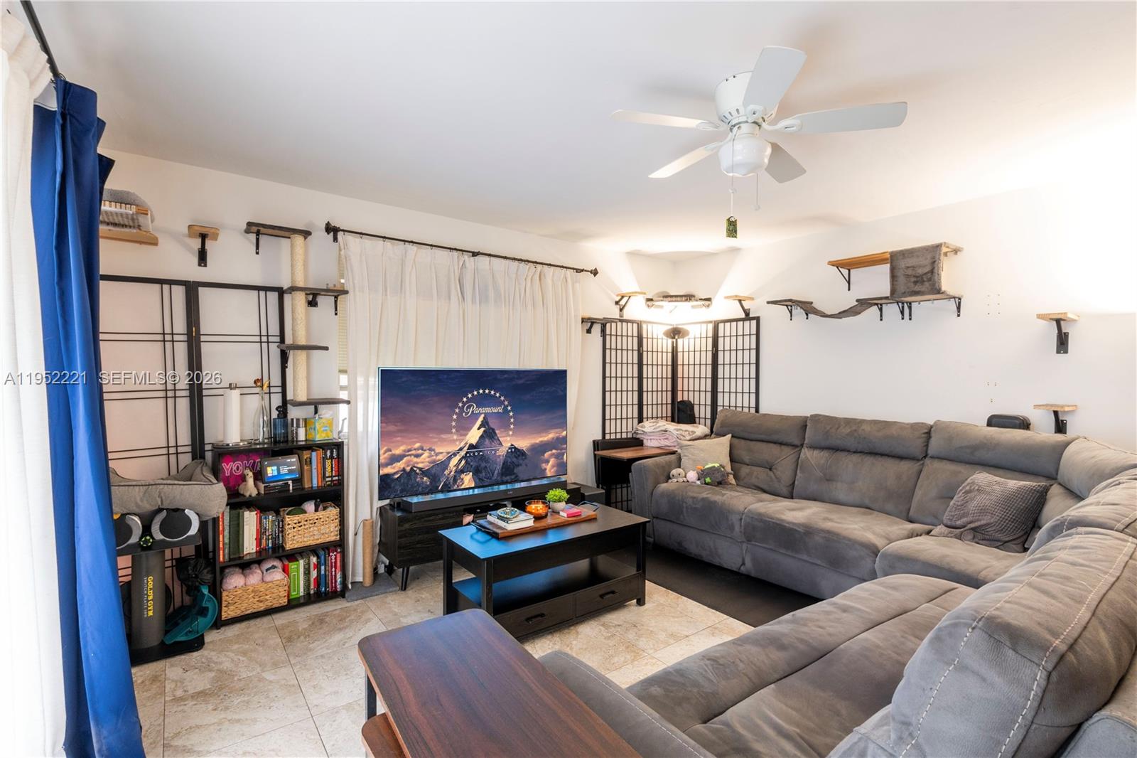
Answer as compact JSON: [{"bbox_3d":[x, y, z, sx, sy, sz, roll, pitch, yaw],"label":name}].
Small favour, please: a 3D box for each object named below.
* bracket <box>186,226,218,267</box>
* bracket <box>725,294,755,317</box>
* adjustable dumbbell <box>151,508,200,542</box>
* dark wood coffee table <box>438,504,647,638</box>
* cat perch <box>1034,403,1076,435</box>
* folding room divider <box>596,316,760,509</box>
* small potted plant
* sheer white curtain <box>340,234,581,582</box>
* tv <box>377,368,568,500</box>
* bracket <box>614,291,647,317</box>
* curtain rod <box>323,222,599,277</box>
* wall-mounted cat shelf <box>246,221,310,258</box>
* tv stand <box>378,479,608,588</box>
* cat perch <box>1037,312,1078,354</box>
[{"bbox_3d":[-1.923,-0.696,2.664,0.125,0.178,0.220,0,0,-37],"label":"bracket"},{"bbox_3d":[1.463,-0.599,4.308,0.245,0.210,0.115,0,0,-37],"label":"bracket"},{"bbox_3d":[-1.966,0.678,2.528,0.180,0.170,0.380,0,0,-38],"label":"adjustable dumbbell"},{"bbox_3d":[-0.105,1.057,2.790,1.055,0.497,0.500,0,1,-36],"label":"dark wood coffee table"},{"bbox_3d":[2.686,0.251,2.785,0.260,0.205,0.134,0,1,-38],"label":"cat perch"},{"bbox_3d":[0.953,0.386,4.489,1.270,1.785,0.690,0,0,8],"label":"folding room divider"},{"bbox_3d":[-0.064,0.709,2.977,0.138,0.138,0.138,0,1,0],"label":"small potted plant"},{"bbox_3d":[-0.649,0.192,3.736,1.880,2.190,0.140,0,1,-36],"label":"sheer white curtain"},{"bbox_3d":[-0.605,0.342,3.578,1.453,0.828,0.070,0,0,-37],"label":"tv"},{"bbox_3d":[0.563,-0.675,4.575,0.130,0.210,0.240,0,1,-36],"label":"bracket"},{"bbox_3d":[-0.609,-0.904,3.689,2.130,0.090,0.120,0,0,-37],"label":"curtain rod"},{"bbox_3d":[-1.693,-0.804,2.952,0.320,0.150,0.210,0,1,-36],"label":"wall-mounted cat shelf"},{"bbox_3d":[-0.574,1.053,3.590,1.390,0.474,0.380,0,1,-36],"label":"tv stand"},{"bbox_3d":[2.655,-0.244,2.739,0.240,0.212,0.117,0,0,-37],"label":"cat perch"}]

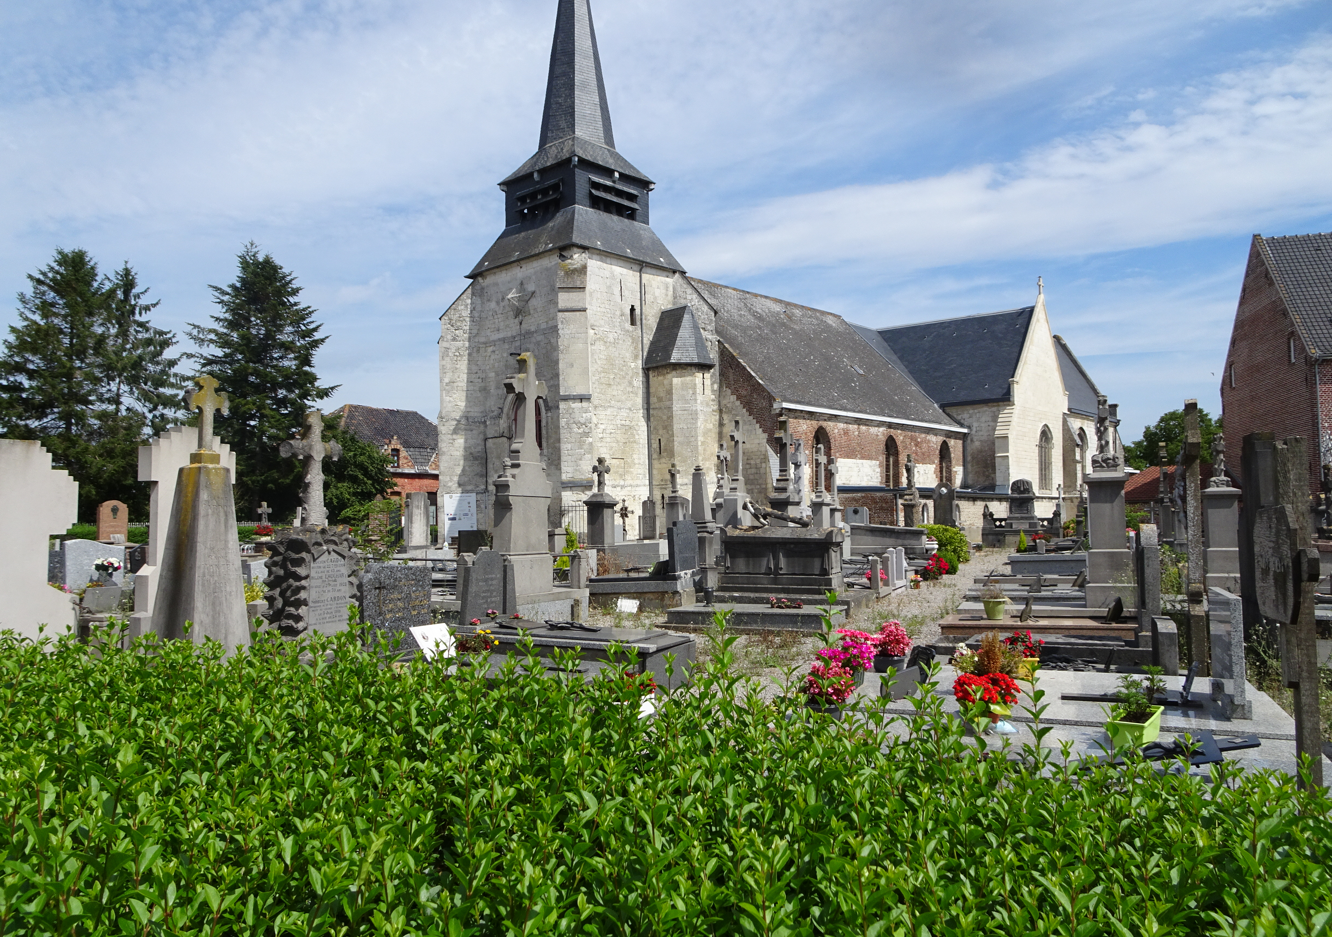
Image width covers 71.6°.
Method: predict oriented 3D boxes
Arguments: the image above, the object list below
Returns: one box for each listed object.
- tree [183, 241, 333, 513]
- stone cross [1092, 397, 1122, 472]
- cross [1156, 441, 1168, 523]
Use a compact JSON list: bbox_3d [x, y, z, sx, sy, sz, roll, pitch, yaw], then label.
[{"bbox_3d":[-20.283,-3.724,47.000,7.300,15.400,7.300,-1,-3,21],"label":"tree"},{"bbox_3d":[6.300,-0.494,13.200,0.400,1.100,0.500,-1,-3,21],"label":"stone cross"},{"bbox_3d":[11.552,0.323,21.500,0.260,1.900,0.500,-1,-3,21],"label":"cross"}]

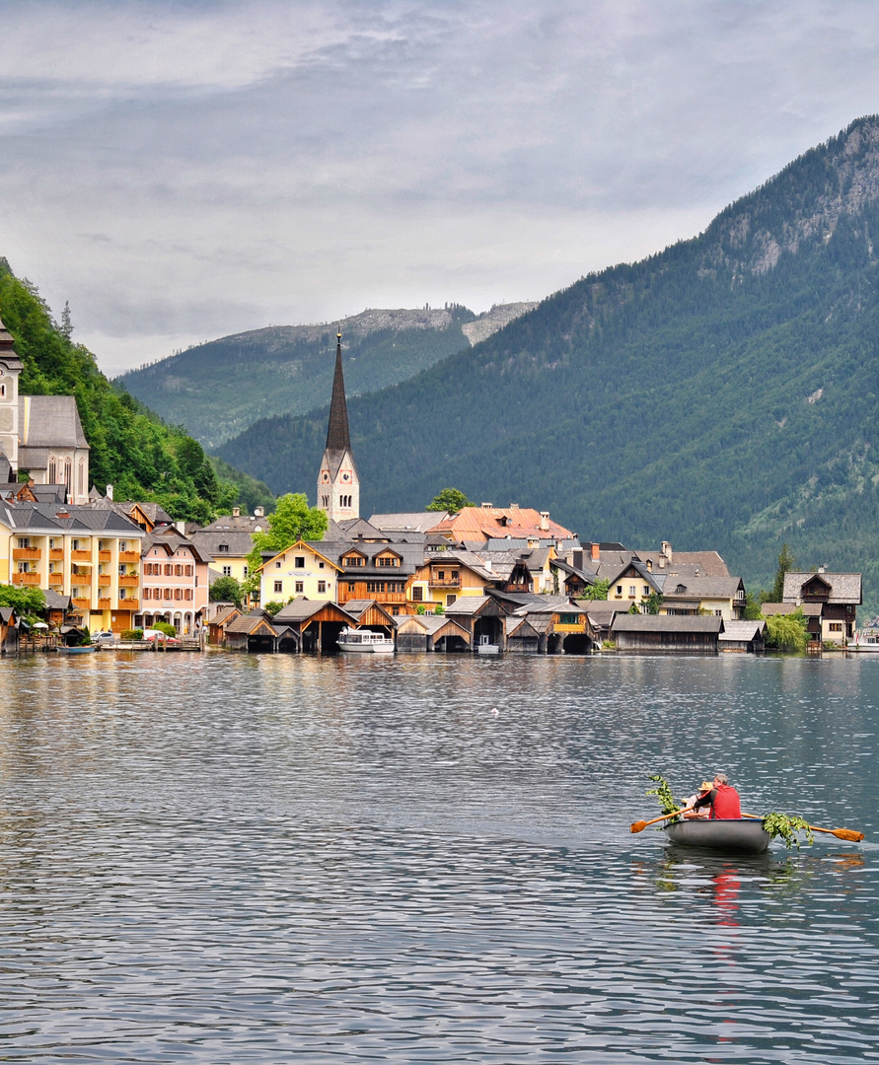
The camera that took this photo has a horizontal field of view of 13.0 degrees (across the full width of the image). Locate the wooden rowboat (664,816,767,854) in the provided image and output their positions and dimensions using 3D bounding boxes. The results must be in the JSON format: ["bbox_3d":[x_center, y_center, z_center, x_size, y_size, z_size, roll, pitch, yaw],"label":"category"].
[{"bbox_3d":[4.100,4.500,57.200,1.350,0.580,3.500,1,-2,-22],"label":"wooden rowboat"}]

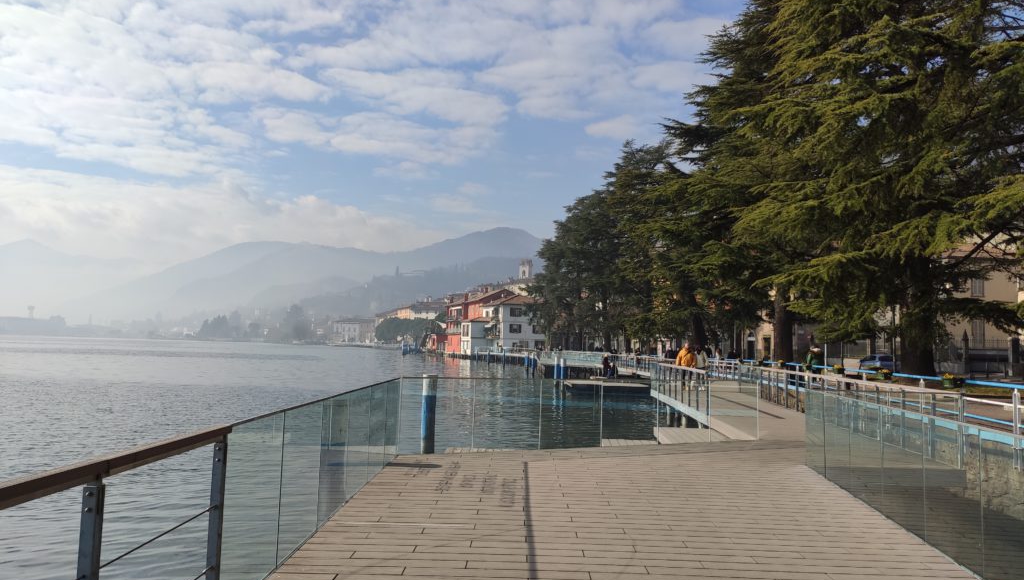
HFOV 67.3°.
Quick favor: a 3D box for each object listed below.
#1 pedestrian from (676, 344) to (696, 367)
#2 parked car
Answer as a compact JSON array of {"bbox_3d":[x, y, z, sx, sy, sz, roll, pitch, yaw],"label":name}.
[{"bbox_3d":[6.278,2.723,27.700,0.660,1.780,0.420,1,-4,5],"label":"pedestrian"},{"bbox_3d":[32.881,6.531,69.000,1.680,1.480,3.900,1,-4,-2],"label":"parked car"}]

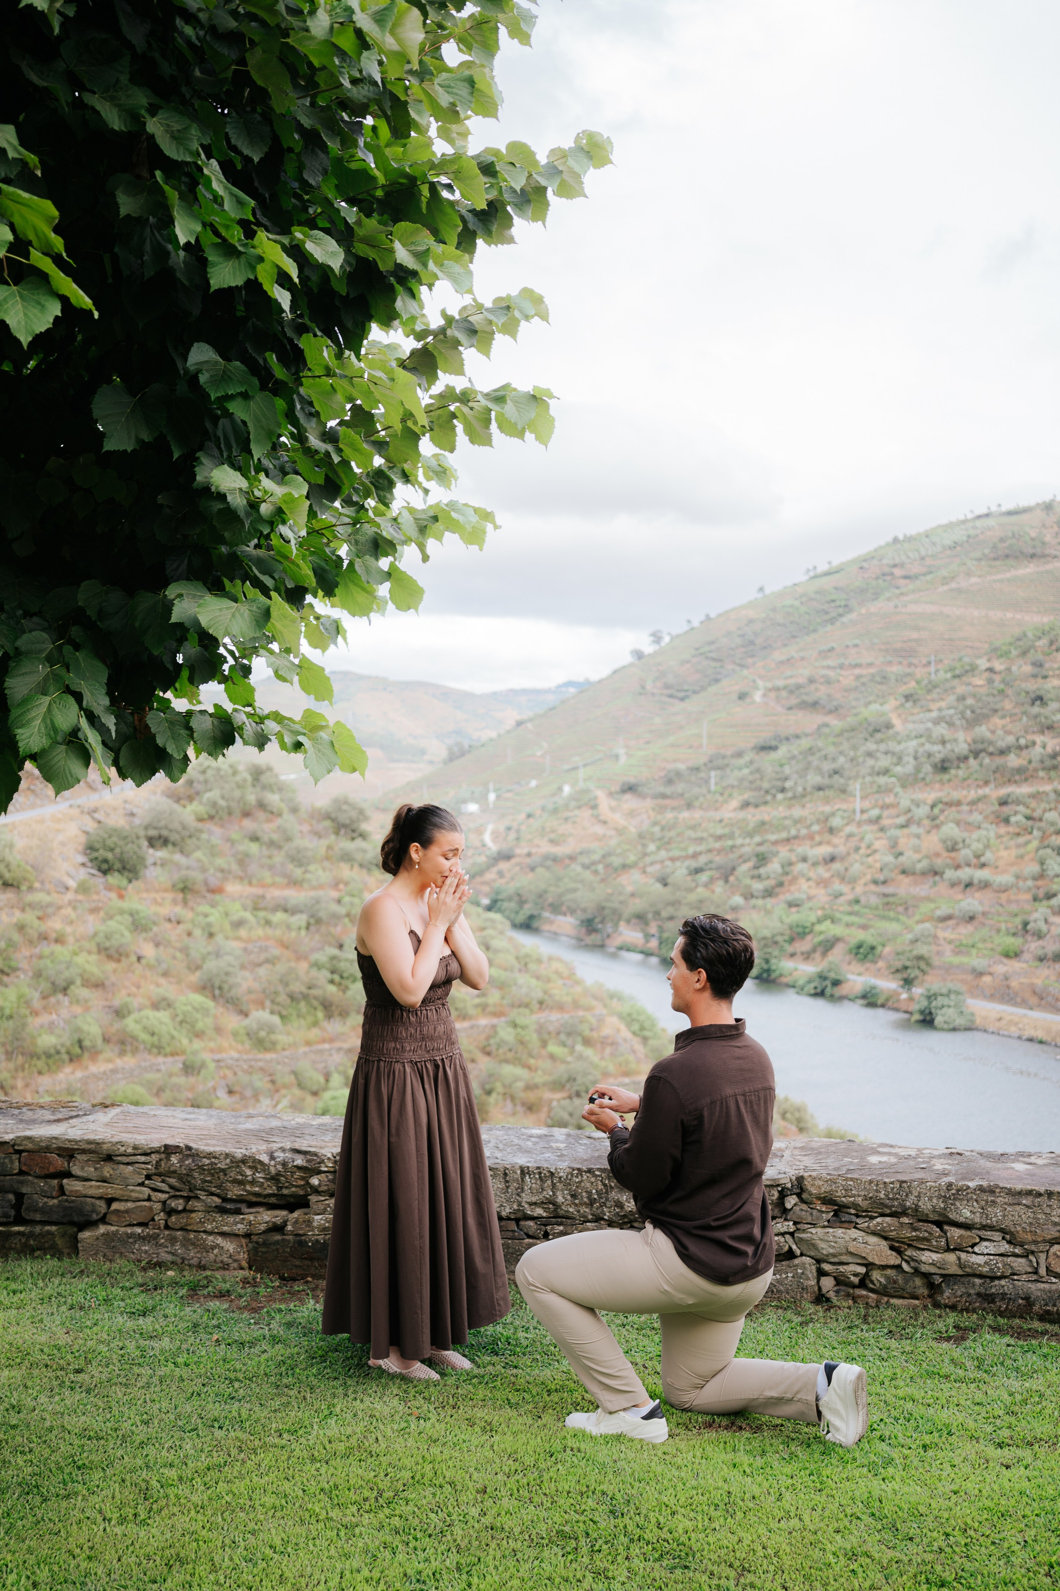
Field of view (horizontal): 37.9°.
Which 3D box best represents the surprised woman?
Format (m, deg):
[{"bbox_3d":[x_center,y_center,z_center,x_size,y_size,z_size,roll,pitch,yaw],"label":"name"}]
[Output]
[{"bbox_3d":[-0.333,0.845,4.480,0.500,1.645,0.510,0,1,37],"label":"surprised woman"}]

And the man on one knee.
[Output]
[{"bbox_3d":[0.455,0.990,4.100,0.860,1.340,0.560,0,1,32],"label":"man on one knee"}]

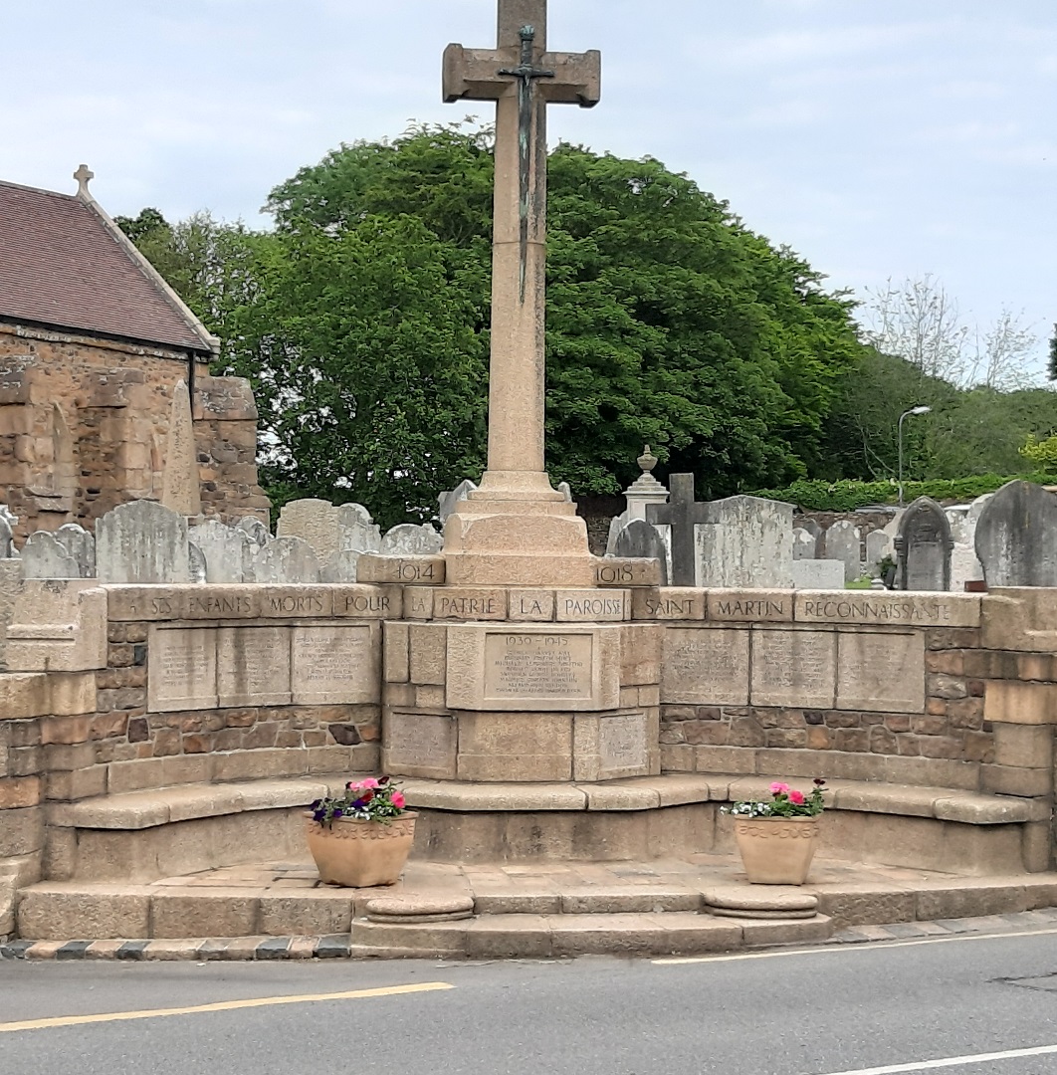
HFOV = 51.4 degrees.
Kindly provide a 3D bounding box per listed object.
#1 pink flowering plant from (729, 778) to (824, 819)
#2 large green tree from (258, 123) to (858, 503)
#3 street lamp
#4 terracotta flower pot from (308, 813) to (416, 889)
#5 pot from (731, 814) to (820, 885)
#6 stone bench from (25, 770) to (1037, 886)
[{"bbox_3d":[1.477,1.517,6.540,0.560,0.240,0.460,0,-1,18],"label":"pink flowering plant"},{"bbox_3d":[0.876,-5.498,33.000,18.000,13.800,15.000,1,-1,0],"label":"large green tree"},{"bbox_3d":[10.898,-1.161,31.000,0.960,5.200,0.280,1,-1,0],"label":"street lamp"},{"bbox_3d":[-0.984,1.793,6.460,0.480,0.400,0.480,0,-2,36],"label":"terracotta flower pot"},{"bbox_3d":[1.488,1.823,6.560,0.475,0.410,0.475,0,-1,18],"label":"pot"},{"bbox_3d":[0.185,1.788,6.868,5.950,0.460,1.120,1,-1,-5],"label":"stone bench"}]

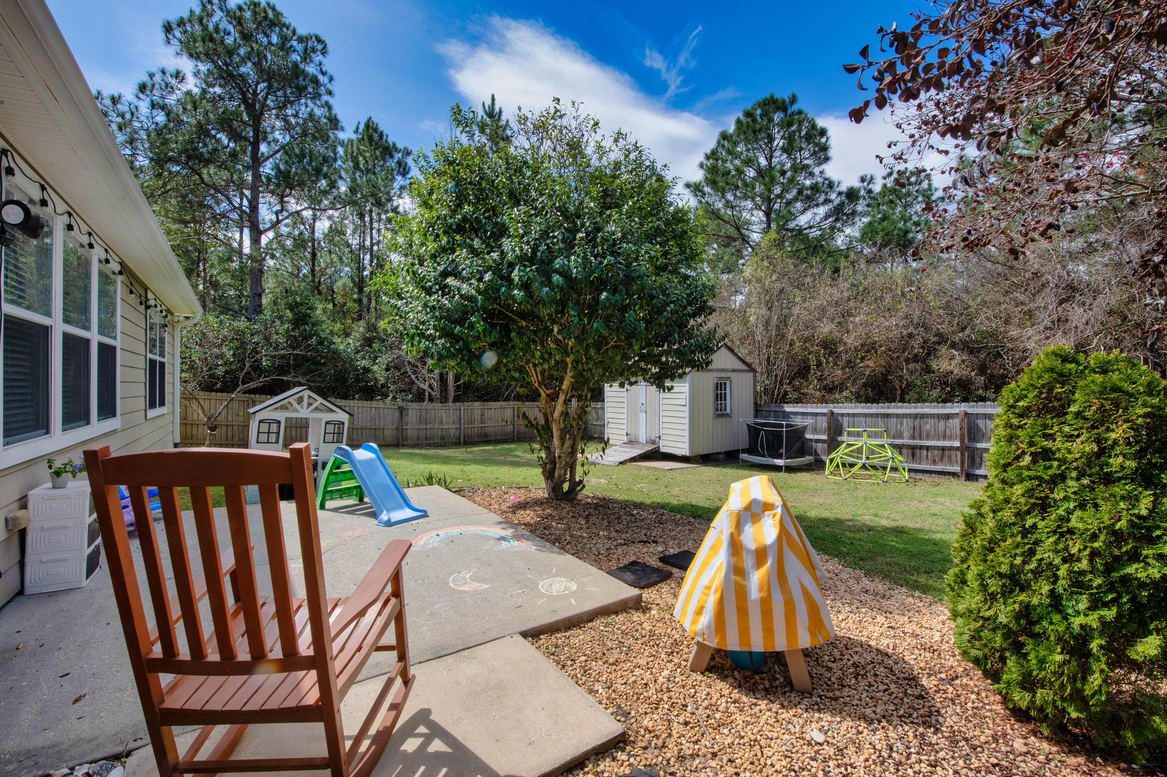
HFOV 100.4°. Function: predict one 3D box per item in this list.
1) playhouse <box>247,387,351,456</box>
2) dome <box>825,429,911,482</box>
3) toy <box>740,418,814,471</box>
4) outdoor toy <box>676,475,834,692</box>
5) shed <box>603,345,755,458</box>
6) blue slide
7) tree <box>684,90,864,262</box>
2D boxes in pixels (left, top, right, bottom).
[{"bbox_3d":[-3.510,0.650,6.000,1.030,1.310,1.070,0,0,-37],"label":"playhouse"},{"bbox_3d":[7.000,1.620,12.050,1.780,1.170,1.780,0,0,30],"label":"dome"},{"bbox_3d":[5.300,1.550,13.200,1.900,1.300,1.900,0,0,27],"label":"toy"},{"bbox_3d":[0.870,0.930,2.490,0.750,0.920,0.700,0,0,19],"label":"outdoor toy"},{"bbox_3d":[3.150,0.350,16.600,3.050,3.400,4.150,0,0,-35],"label":"shed"},{"bbox_3d":[-2.140,0.930,4.940,0.970,0.680,0.520,0,0,31],"label":"blue slide"},{"bbox_3d":[9.900,-6.300,25.000,8.800,18.000,8.800,0,0,0],"label":"tree"}]

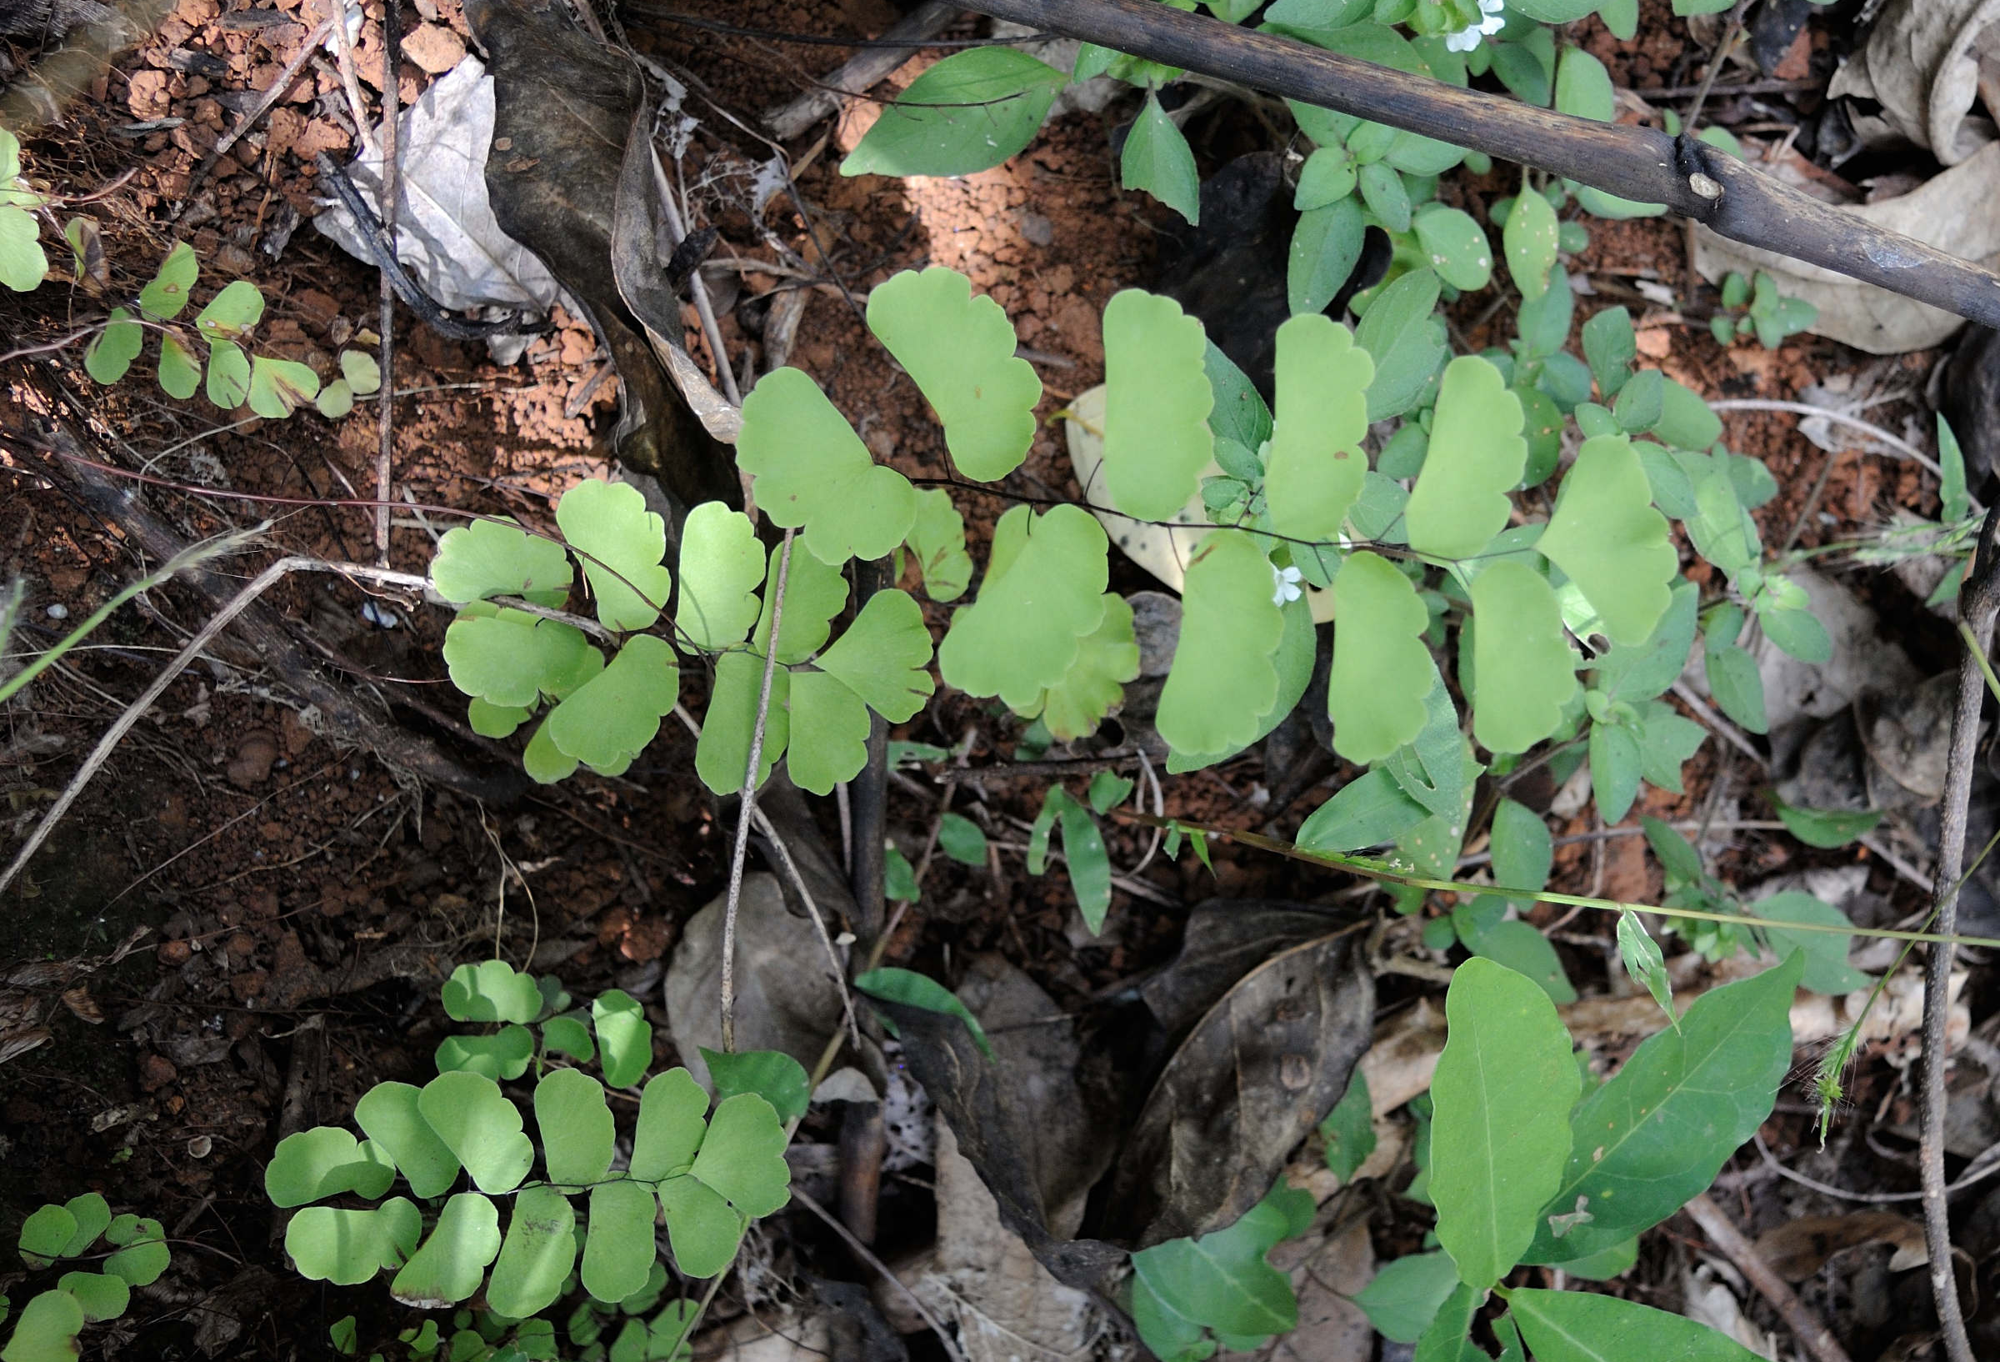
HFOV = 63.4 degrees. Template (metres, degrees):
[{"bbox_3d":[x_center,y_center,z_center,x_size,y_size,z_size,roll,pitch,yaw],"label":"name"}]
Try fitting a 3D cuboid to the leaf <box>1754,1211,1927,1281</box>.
[{"bbox_3d":[0.238,0.157,0.450,0.056,0.020,0.017,-3,81,-1],"label":"leaf"}]

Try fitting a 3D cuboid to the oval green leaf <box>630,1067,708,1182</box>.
[{"bbox_3d":[-0.082,0.112,0.405,0.017,0.006,0.029,8,77,2],"label":"oval green leaf"}]

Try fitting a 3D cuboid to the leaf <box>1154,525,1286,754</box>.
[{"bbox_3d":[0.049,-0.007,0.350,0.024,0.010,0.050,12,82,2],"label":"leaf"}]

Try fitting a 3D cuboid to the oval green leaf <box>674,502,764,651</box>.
[{"bbox_3d":[-0.070,-0.026,0.405,0.022,0.007,0.039,2,77,0],"label":"oval green leaf"}]

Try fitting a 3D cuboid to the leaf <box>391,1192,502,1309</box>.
[{"bbox_3d":[-0.138,0.146,0.411,0.019,0.007,0.031,31,84,7],"label":"leaf"}]

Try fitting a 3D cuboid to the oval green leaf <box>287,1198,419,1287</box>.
[{"bbox_3d":[-0.164,0.143,0.411,0.035,0.008,0.020,-8,78,4],"label":"oval green leaf"}]

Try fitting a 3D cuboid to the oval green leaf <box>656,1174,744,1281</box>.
[{"bbox_3d":[-0.073,0.134,0.400,0.018,0.008,0.026,-20,82,-3],"label":"oval green leaf"}]

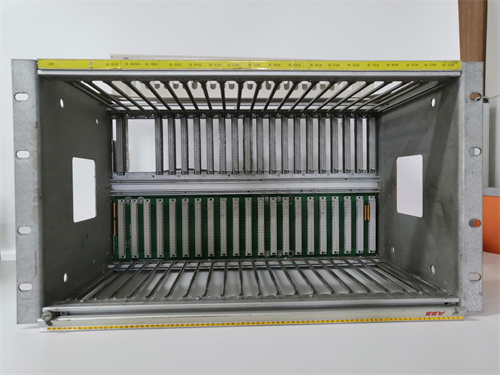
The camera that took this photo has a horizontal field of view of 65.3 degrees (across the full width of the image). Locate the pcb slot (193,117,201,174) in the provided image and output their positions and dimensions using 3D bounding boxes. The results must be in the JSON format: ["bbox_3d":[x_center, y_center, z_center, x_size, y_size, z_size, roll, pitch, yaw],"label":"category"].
[{"bbox_3d":[-0.084,-0.068,0.632,0.011,0.094,0.012,-1,1,-2],"label":"pcb slot"}]

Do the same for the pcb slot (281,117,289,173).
[{"bbox_3d":[0.058,-0.069,0.637,0.011,0.094,0.012,-1,1,-2],"label":"pcb slot"}]

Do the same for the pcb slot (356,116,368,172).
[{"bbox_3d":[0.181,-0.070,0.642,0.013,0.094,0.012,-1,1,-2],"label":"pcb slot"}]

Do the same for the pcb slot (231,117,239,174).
[{"bbox_3d":[-0.023,-0.068,0.634,0.011,0.094,0.012,-1,1,-2],"label":"pcb slot"}]

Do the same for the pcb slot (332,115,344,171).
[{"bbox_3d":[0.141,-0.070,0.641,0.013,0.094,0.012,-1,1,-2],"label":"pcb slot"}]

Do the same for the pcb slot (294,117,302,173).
[{"bbox_3d":[0.077,-0.069,0.639,0.011,0.094,0.013,-1,1,-3],"label":"pcb slot"}]

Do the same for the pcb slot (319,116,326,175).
[{"bbox_3d":[0.118,-0.070,0.641,0.011,0.094,0.013,-1,1,-3],"label":"pcb slot"}]

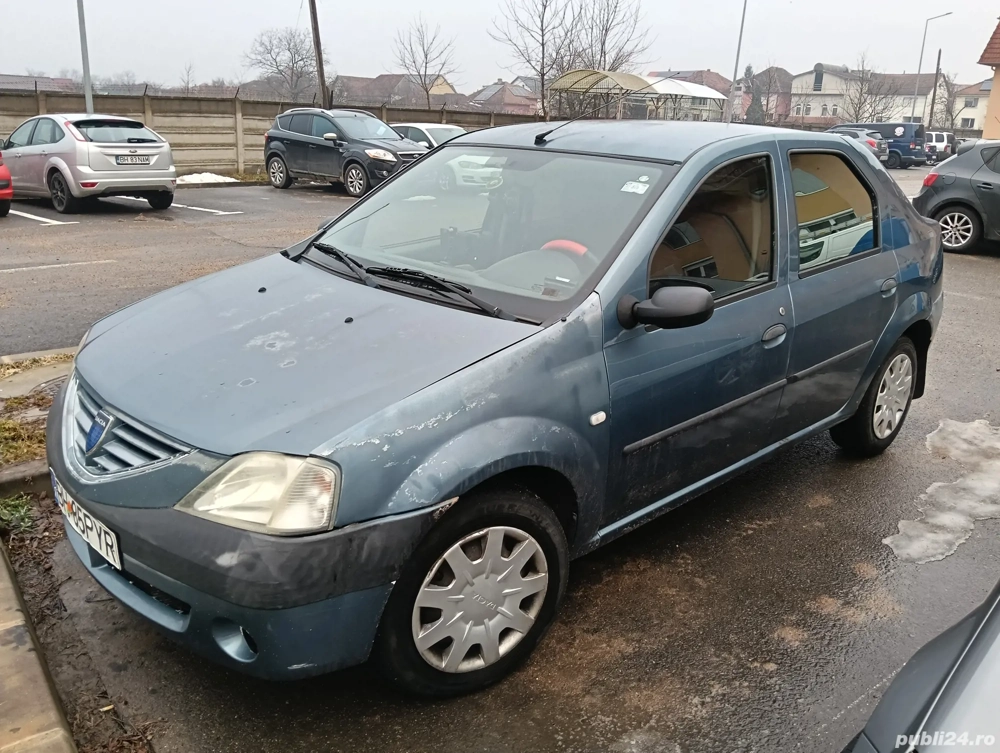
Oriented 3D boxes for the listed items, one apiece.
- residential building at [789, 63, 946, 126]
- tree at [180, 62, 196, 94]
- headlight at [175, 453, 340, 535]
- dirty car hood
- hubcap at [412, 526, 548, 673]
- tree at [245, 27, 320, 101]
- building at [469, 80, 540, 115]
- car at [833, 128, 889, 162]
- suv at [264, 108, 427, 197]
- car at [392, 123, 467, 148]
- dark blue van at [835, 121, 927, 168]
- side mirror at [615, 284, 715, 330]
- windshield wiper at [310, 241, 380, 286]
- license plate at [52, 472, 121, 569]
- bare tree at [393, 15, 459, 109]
[{"bbox_3d":[55.274,-39.849,116.247,19.648,10.800,8.933,17,23,40],"label":"residential building"},{"bbox_3d":[-16.735,-14.788,42.493,1.030,4.270,1.030,-5,19,-20],"label":"tree"},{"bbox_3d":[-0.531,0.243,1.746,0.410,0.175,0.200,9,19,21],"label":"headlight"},{"bbox_3d":[-0.689,-0.124,2.311,0.964,0.170,1.420,-29,32,-34],"label":"dirty car hood"},{"bbox_3d":[-0.050,0.586,2.057,0.405,0.405,0.060,-10,21,-31],"label":"hubcap"},{"bbox_3d":[-16.006,-21.522,57.219,5.700,8.082,5.500,2,18,0],"label":"tree"},{"bbox_3d":[-0.206,-31.484,92.249,8.000,6.500,6.800,17,23,40],"label":"building"},{"bbox_3d":[15.828,-10.808,36.820,4.280,1.660,1.780,17,23,39],"label":"car"},{"bbox_3d":[-3.402,-4.988,17.336,4.440,1.700,1.860,15,23,37],"label":"suv"},{"bbox_3d":[-1.538,-5.201,18.542,4.260,1.450,1.800,17,23,39],"label":"car"},{"bbox_3d":[18.005,-11.354,38.230,4.892,1.970,1.904,17,23,39],"label":"dark blue van"},{"bbox_3d":[0.446,-0.184,2.123,0.170,0.140,0.220,-14,24,-40],"label":"side mirror"},{"bbox_3d":[-0.568,-0.408,2.813,0.090,0.075,0.659,-25,33,-25],"label":"windshield wiper"},{"bbox_3d":[-1.103,0.369,2.086,0.025,0.110,0.520,-14,24,-40],"label":"license plate"},{"bbox_3d":[-3.194,-12.420,33.667,3.040,5.820,3.040,0,18,-5],"label":"bare tree"}]

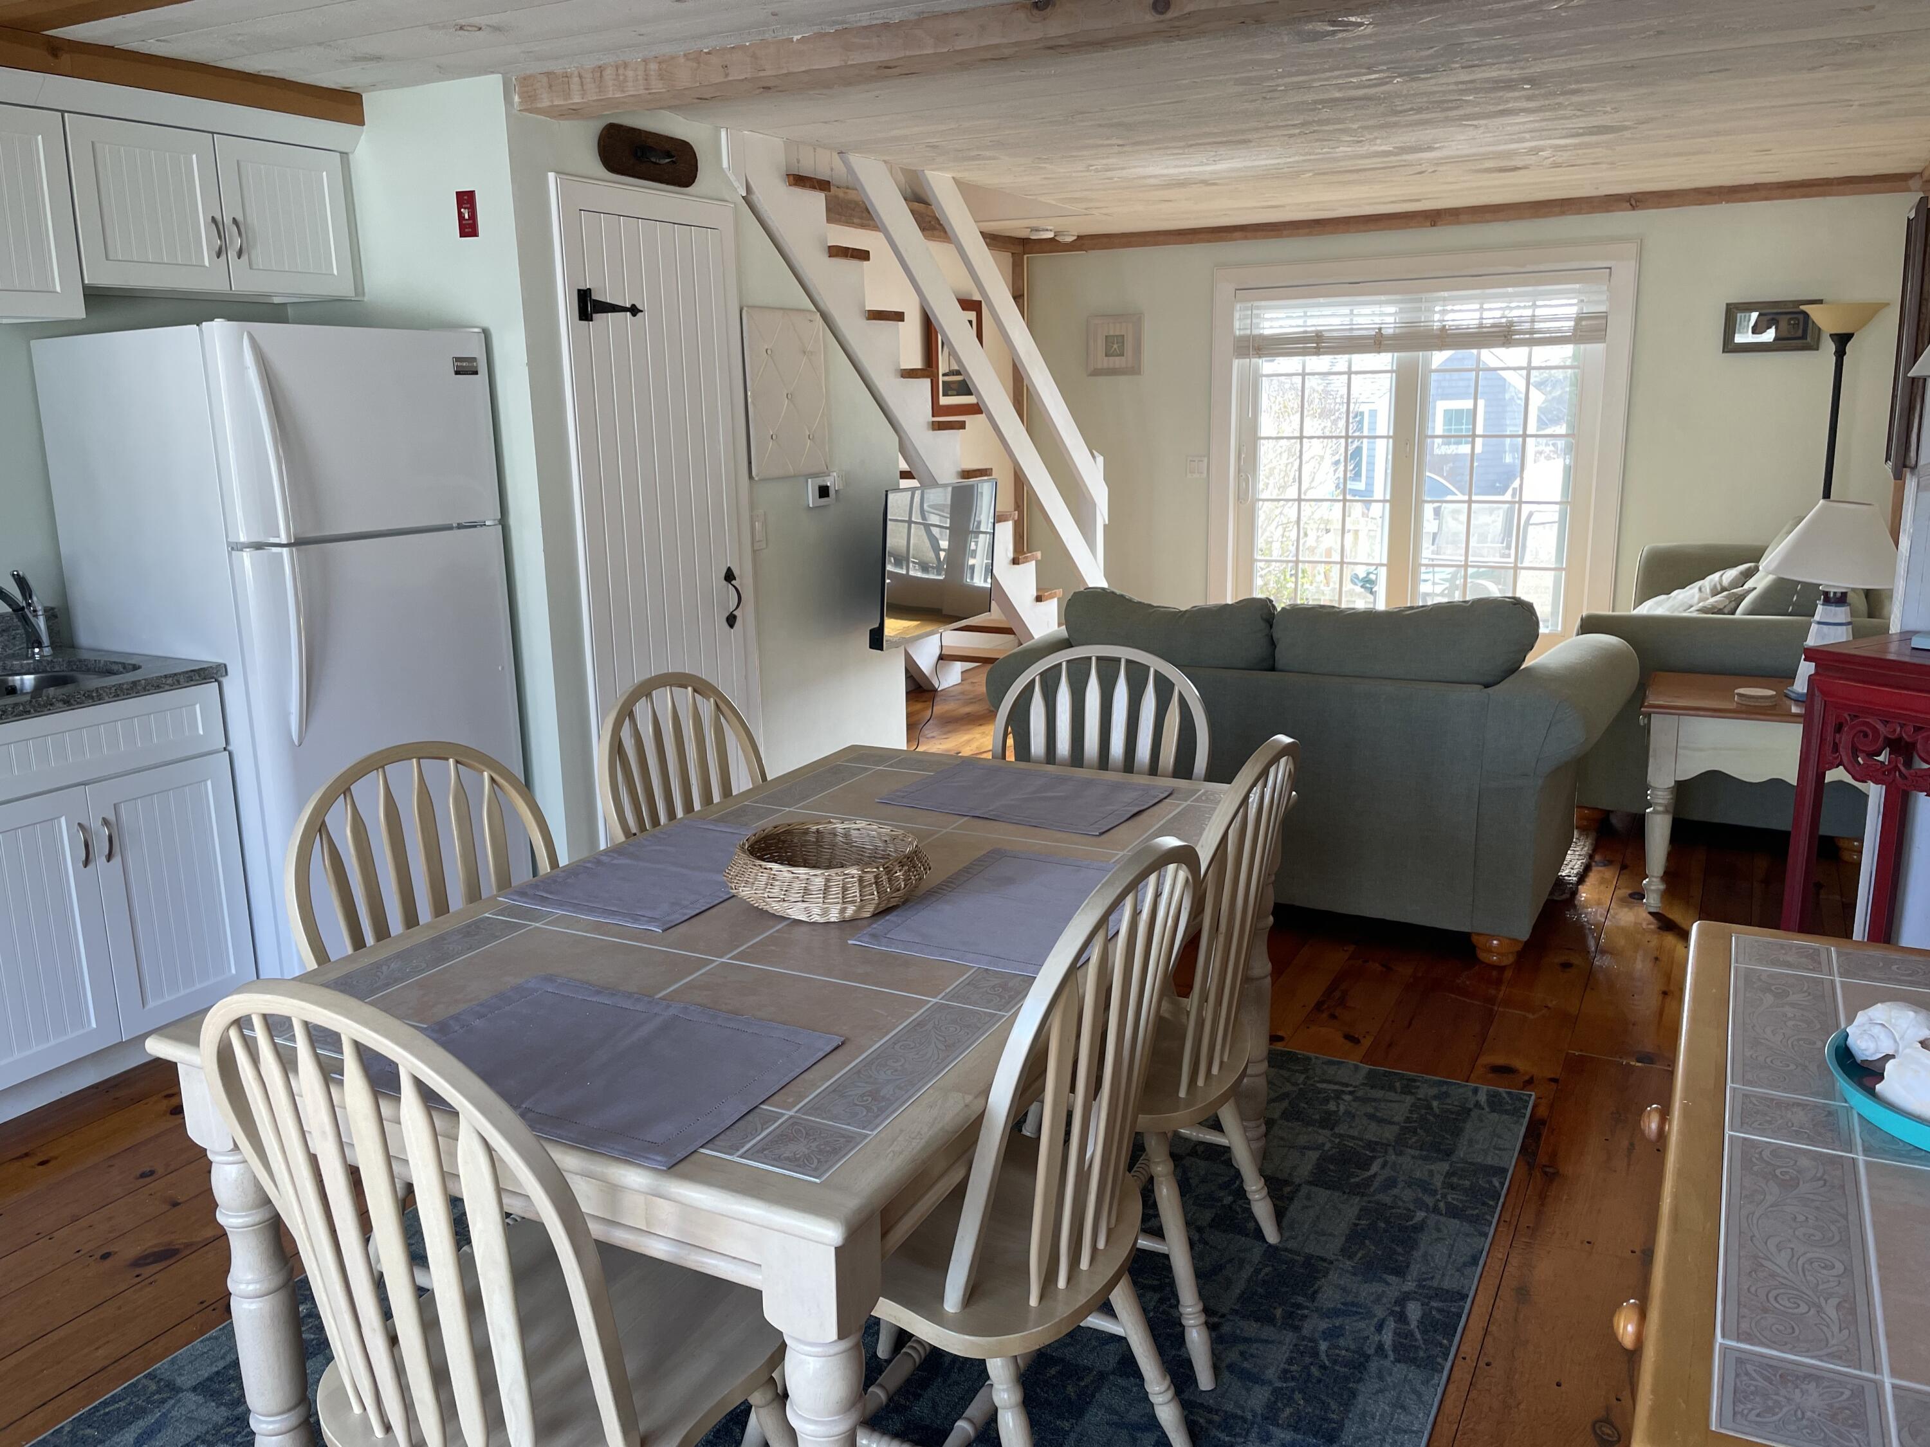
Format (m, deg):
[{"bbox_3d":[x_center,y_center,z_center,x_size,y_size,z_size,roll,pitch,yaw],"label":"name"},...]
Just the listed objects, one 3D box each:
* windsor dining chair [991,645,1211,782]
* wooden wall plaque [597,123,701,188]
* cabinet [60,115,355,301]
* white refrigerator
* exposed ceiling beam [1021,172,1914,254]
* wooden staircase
[{"bbox_3d":[0.209,0.361,2.946,0.480,0.965,0.530,4,14,24],"label":"windsor dining chair"},{"bbox_3d":[-0.909,-1.635,4.178,0.040,0.137,0.440,5,14,28],"label":"wooden wall plaque"},{"bbox_3d":[-2.001,-1.298,3.732,0.340,0.390,0.775,6,14,28],"label":"cabinet"},{"bbox_3d":[-1.752,-0.162,3.880,0.785,1.690,0.757,6,15,29],"label":"white refrigerator"},{"bbox_3d":[2.127,-2.403,6.901,4.099,0.085,0.080,5,14,26],"label":"exposed ceiling beam"},{"bbox_3d":[-0.377,-1.031,6.121,0.880,2.350,3.100,6,14,27],"label":"wooden staircase"}]

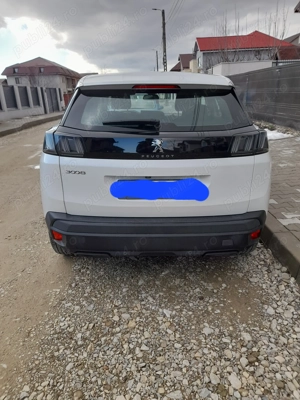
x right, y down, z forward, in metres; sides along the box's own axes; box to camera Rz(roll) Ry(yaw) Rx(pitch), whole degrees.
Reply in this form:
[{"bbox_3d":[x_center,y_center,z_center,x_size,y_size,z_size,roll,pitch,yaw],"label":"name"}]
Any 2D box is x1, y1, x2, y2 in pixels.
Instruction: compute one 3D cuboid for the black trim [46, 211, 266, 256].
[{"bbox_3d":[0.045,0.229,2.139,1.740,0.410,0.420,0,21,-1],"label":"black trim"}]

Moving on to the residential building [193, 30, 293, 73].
[{"bbox_3d":[11.477,-18.406,38.972,12.000,7.800,8.500,-2,21,3],"label":"residential building"}]

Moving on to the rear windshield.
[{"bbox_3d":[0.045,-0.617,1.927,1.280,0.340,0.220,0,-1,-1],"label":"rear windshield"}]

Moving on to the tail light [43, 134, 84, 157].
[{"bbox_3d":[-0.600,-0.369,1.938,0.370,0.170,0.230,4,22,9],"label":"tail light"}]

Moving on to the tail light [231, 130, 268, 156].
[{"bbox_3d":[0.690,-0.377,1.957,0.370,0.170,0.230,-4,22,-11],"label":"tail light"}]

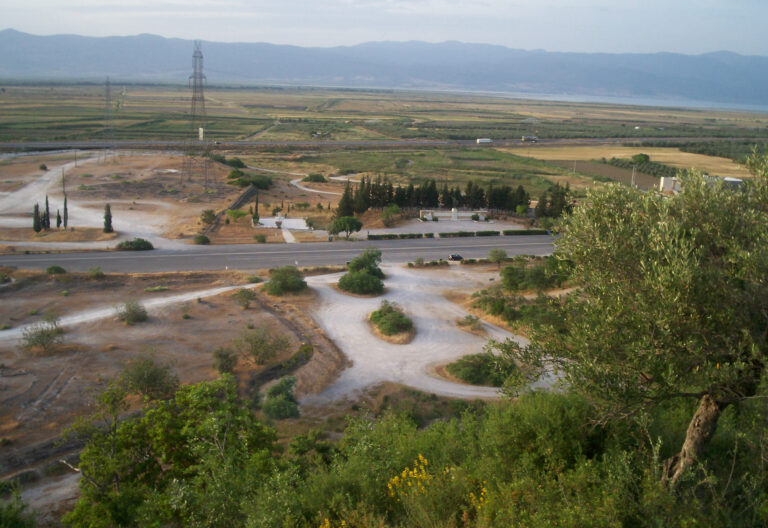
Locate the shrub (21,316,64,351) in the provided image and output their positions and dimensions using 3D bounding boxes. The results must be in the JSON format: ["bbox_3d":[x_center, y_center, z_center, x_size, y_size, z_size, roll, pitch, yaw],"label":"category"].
[{"bbox_3d":[-50.250,9.850,117.550,5.790,4.790,5.370,-3,14,-23],"label":"shrub"}]

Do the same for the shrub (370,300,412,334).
[{"bbox_3d":[1.290,8.720,134.360,6.870,5.050,7.080,3,13,1],"label":"shrub"}]

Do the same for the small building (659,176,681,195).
[{"bbox_3d":[129.470,-35.250,360.940,10.140,7.930,8.120,4,13,5],"label":"small building"}]

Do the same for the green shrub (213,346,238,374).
[{"bbox_3d":[-22.120,13.220,111.130,3.310,3.480,3.410,0,13,-11],"label":"green shrub"}]

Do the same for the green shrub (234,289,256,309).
[{"bbox_3d":[-26.870,6.720,154.400,4.450,3.960,4.000,3,13,0],"label":"green shrub"}]

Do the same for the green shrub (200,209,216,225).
[{"bbox_3d":[-50.140,-13.600,228.860,4.070,3.880,4.200,0,13,-12],"label":"green shrub"}]

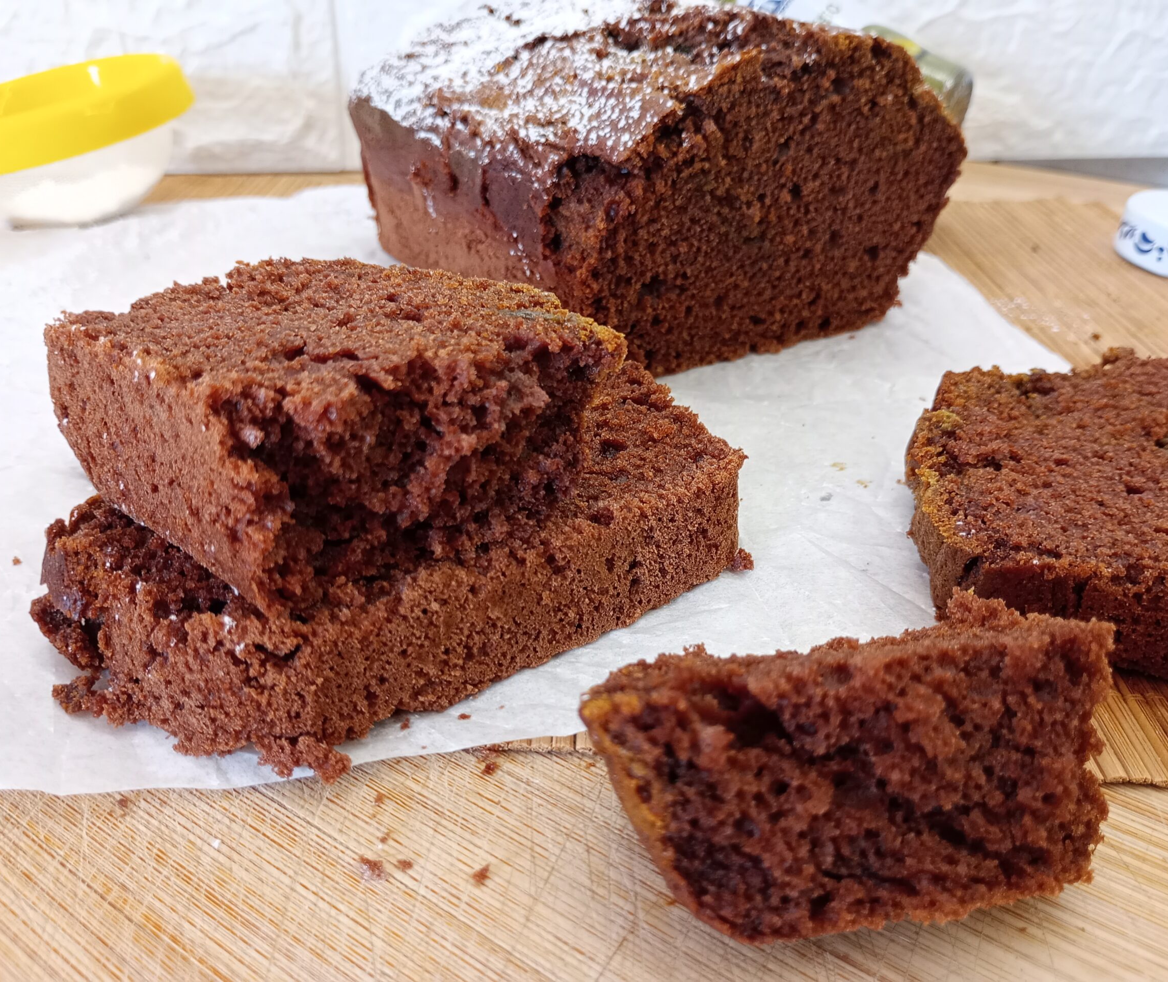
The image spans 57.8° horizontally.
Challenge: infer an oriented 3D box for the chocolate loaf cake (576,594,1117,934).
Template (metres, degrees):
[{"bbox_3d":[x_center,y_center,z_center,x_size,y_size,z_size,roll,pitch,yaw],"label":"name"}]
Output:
[{"bbox_3d":[0.031,0.035,0.140,0.065,0.038,0.024,-5,28,-10],"label":"chocolate loaf cake"}]

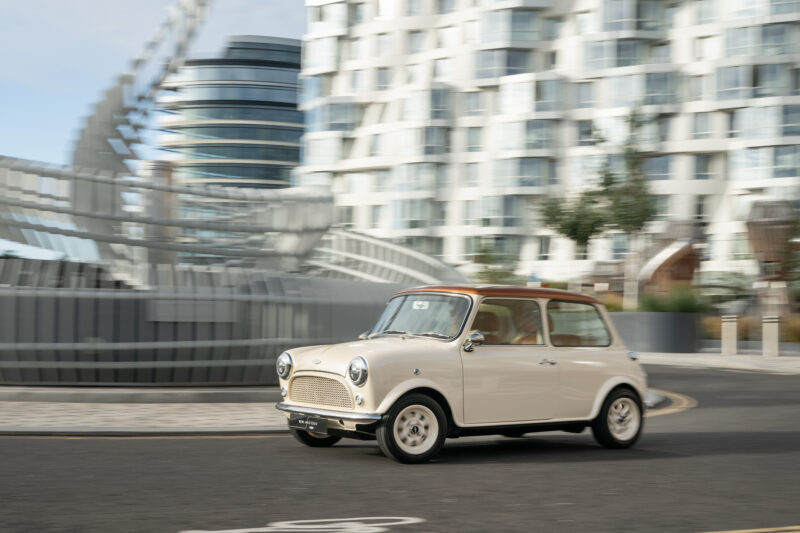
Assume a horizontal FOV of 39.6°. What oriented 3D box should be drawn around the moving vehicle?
[{"bbox_3d":[0.570,0.790,8.970,3.050,1.335,1.450,3,-4,-34],"label":"moving vehicle"}]

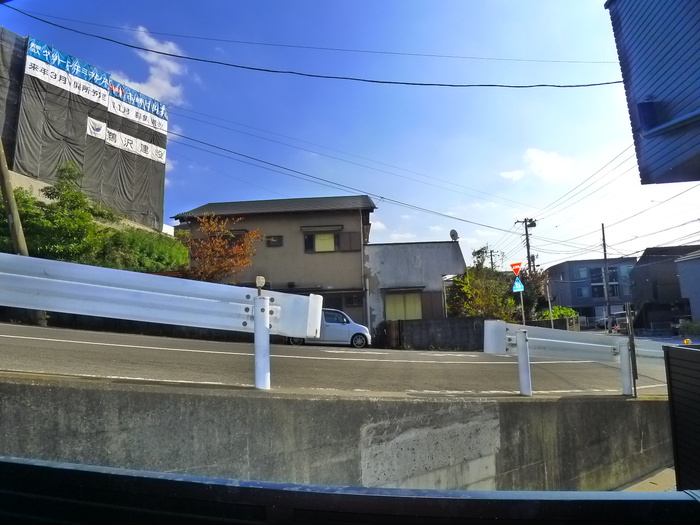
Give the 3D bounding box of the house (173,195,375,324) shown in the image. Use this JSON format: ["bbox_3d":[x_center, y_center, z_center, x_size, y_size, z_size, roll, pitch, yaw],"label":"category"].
[{"bbox_3d":[-2.848,0.466,25.080,9.100,7.700,7.400,-2,-8,6],"label":"house"}]

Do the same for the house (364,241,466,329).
[{"bbox_3d":[3.147,1.865,23.594,4.600,4.600,6.000,-2,-8,6],"label":"house"}]

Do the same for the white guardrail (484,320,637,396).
[{"bbox_3d":[2.582,1.196,5.753,2.650,0.770,0.300,11,-13,-29],"label":"white guardrail"}]

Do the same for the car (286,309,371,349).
[{"bbox_3d":[-0.867,2.593,19.128,3.400,1.520,1.475,2,-8,0],"label":"car"}]

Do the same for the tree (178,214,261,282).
[{"bbox_3d":[-5.325,-0.148,19.931,3.100,3.650,2.700,-1,-8,0],"label":"tree"}]

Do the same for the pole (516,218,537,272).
[{"bbox_3d":[16.934,1.503,45.192,1.900,11.470,0.900,-1,-8,0],"label":"pole"}]

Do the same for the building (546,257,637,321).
[{"bbox_3d":[35.650,5.294,70.745,9.200,10.040,11.000,-3,-8,12],"label":"building"}]

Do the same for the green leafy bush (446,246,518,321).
[{"bbox_3d":[6.053,1.479,22.297,3.100,4.300,2.800,-1,-8,0],"label":"green leafy bush"}]

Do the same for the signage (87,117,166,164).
[{"bbox_3d":[-21.903,-11.970,48.206,0.100,1.900,8.300,-6,-9,31],"label":"signage"}]

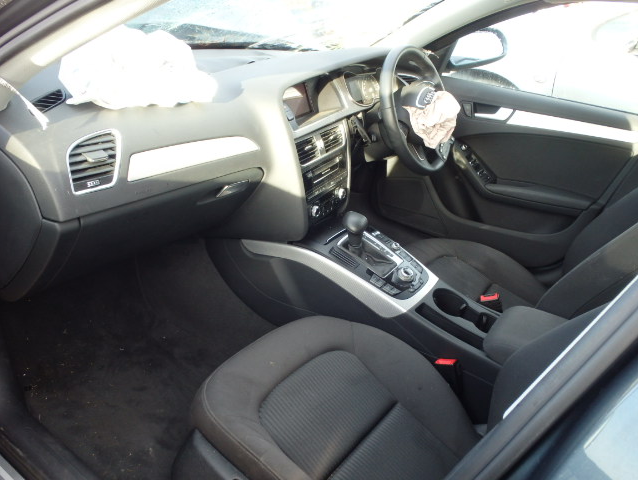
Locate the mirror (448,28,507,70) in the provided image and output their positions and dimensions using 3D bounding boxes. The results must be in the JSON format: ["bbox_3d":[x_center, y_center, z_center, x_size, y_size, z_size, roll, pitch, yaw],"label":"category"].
[{"bbox_3d":[0.540,-0.680,1.842,0.215,0.140,0.110,-8,31,-26],"label":"mirror"}]

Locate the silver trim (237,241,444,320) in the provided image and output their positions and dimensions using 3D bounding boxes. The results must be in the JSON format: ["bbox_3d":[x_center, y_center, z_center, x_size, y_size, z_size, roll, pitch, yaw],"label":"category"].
[{"bbox_3d":[0.055,0.029,1.259,0.445,0.090,0.235,24,32,30],"label":"silver trim"}]

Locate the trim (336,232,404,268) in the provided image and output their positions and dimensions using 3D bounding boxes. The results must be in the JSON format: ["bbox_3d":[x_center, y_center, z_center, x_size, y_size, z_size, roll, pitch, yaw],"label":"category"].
[{"bbox_3d":[0.126,0.033,1.233,0.140,0.020,0.105,37,38,21],"label":"trim"}]

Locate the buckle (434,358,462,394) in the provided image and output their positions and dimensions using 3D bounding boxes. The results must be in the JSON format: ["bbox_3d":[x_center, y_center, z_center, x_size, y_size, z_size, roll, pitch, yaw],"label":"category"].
[{"bbox_3d":[0.260,0.274,1.046,0.045,0.075,0.028,-6,15,27],"label":"buckle"}]

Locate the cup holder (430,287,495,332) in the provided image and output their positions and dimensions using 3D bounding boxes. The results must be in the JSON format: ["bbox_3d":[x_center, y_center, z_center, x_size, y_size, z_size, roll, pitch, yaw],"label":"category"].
[{"bbox_3d":[0.316,0.178,1.166,0.155,0.060,0.085,29,35,26],"label":"cup holder"}]

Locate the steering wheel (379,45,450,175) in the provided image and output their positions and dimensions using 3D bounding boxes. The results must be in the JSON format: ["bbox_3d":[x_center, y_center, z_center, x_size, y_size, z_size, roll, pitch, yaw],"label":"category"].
[{"bbox_3d":[0.272,-0.355,1.443,0.090,0.375,0.375,-5,15,40],"label":"steering wheel"}]

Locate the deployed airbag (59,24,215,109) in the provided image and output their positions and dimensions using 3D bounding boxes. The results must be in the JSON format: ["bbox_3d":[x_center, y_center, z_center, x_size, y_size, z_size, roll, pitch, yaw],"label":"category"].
[{"bbox_3d":[-0.338,-0.340,0.979,0.180,0.125,0.335,24,32,30],"label":"deployed airbag"}]

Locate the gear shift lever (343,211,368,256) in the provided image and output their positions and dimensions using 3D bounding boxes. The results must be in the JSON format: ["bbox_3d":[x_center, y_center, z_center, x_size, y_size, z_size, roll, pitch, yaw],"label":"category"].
[{"bbox_3d":[0.085,-0.017,1.245,0.055,0.110,0.046,24,32,30],"label":"gear shift lever"}]

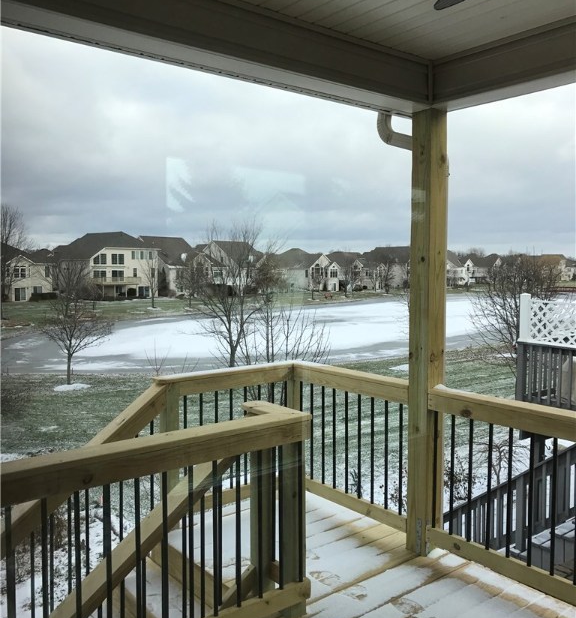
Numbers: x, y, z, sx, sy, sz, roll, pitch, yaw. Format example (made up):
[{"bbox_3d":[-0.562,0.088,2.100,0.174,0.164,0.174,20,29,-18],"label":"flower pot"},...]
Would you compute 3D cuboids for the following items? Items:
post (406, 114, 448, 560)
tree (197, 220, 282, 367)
[{"bbox_3d":[0.781,0.148,3.488,0.140,2.460,0.140,-3,5,-38],"label":"post"},{"bbox_3d":[-2.307,-0.361,28.667,3.909,7.485,3.791,0,4,-5],"label":"tree"}]

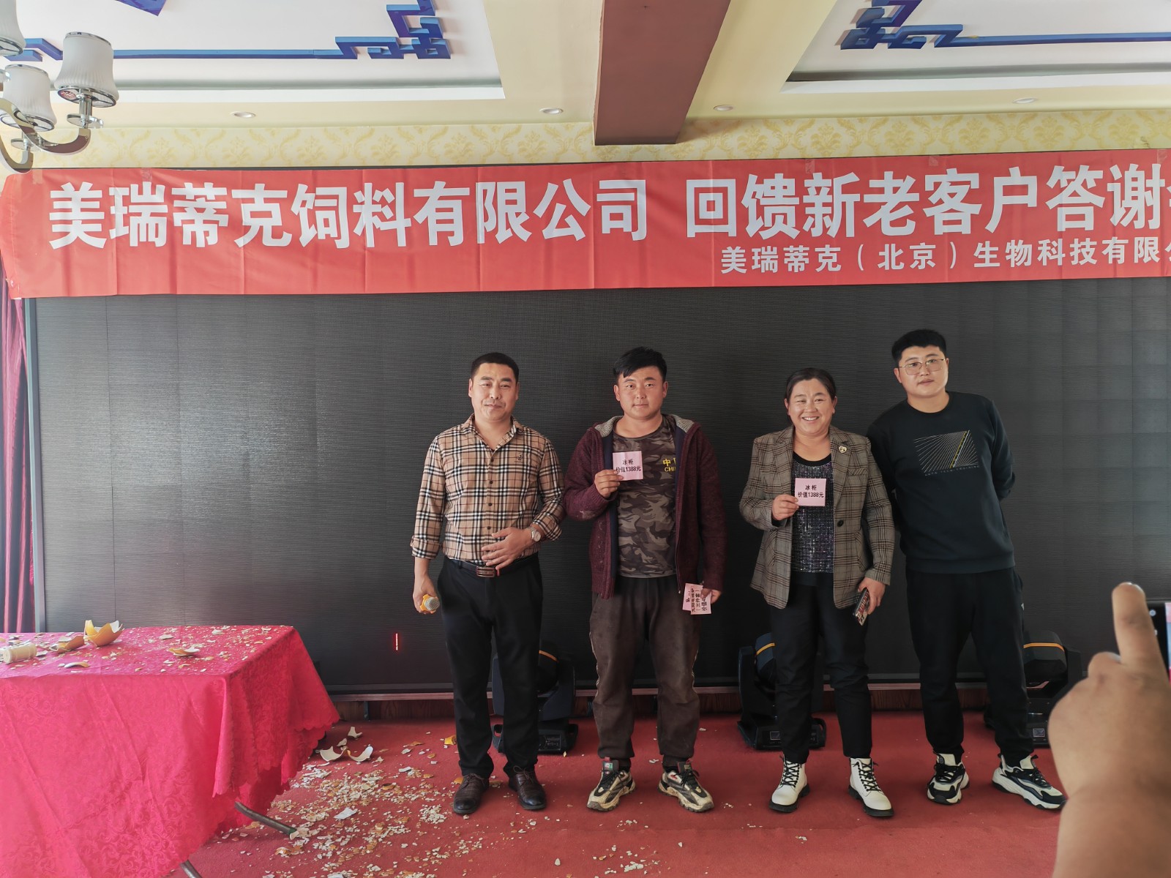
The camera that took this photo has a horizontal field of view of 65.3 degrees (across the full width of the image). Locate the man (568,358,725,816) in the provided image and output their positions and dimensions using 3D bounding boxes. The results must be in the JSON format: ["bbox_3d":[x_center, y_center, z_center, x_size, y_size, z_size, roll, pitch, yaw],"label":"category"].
[{"bbox_3d":[0.227,0.499,3.430,0.580,1.680,0.390,-1,2,1],"label":"man"}]

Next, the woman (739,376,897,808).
[{"bbox_3d":[0.858,0.534,3.380,0.560,1.590,0.380,-1,2,7],"label":"woman"}]

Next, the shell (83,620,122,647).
[{"bbox_3d":[-1.532,0.614,2.900,0.122,0.072,0.105,-2,2,-27],"label":"shell"}]

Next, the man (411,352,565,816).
[{"bbox_3d":[-0.368,0.514,3.450,0.560,1.670,0.350,-1,2,3],"label":"man"}]

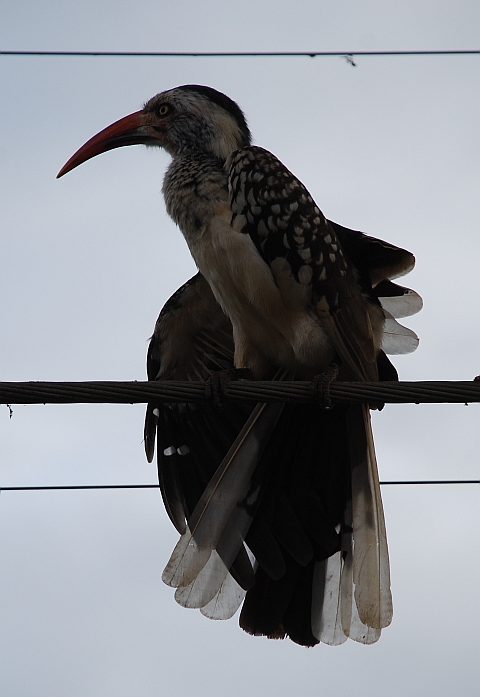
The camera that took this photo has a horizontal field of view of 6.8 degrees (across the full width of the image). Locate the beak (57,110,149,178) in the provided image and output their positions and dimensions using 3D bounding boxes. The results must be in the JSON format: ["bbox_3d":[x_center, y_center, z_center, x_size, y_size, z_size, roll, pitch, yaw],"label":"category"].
[{"bbox_3d":[-0.103,-0.151,2.990,0.079,0.027,0.020,-20,-19,-6],"label":"beak"}]

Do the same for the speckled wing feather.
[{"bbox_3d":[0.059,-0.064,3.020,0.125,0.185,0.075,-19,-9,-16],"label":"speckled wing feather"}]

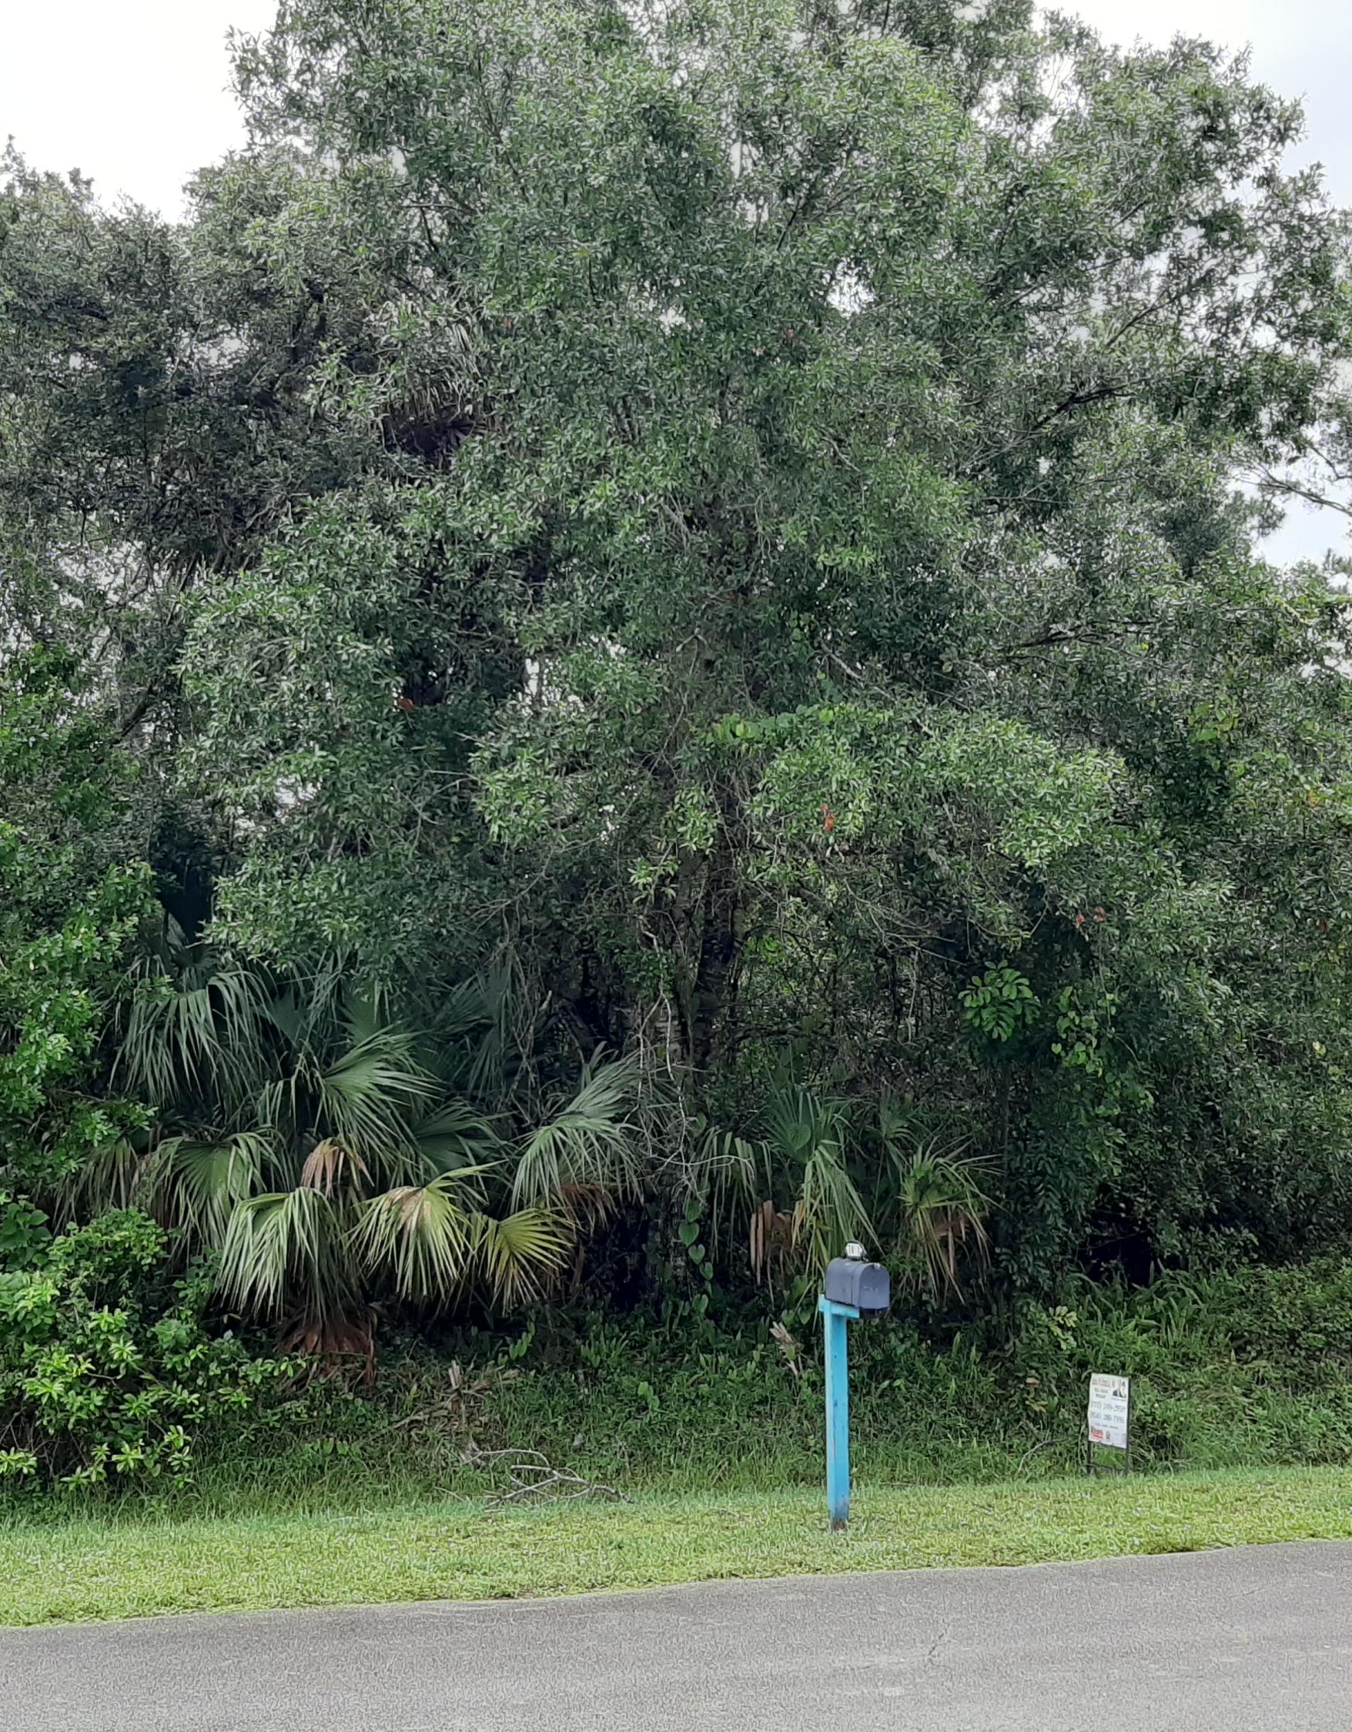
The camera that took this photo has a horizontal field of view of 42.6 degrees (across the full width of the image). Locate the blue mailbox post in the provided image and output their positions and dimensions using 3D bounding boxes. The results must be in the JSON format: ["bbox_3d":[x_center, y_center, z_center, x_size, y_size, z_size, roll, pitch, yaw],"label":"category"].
[{"bbox_3d":[0.930,2.700,8.992,0.180,1.440,0.560,4,-11,-15],"label":"blue mailbox post"}]

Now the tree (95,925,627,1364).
[{"bbox_3d":[-2.171,2.181,12.100,3.400,3.100,3.100,4,-11,-15],"label":"tree"}]

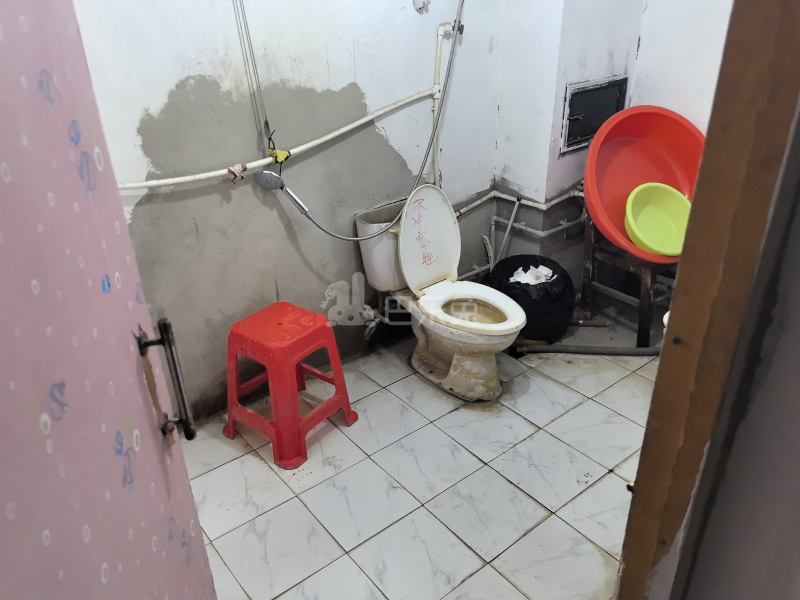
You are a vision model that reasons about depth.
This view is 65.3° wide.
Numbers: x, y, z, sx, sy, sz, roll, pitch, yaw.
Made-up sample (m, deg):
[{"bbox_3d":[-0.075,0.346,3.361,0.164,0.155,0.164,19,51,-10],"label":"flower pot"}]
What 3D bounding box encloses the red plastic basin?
[{"bbox_3d":[1.067,-0.477,2.712,0.675,0.675,0.195,-11,-6,-18],"label":"red plastic basin"}]

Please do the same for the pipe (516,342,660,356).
[{"bbox_3d":[0.855,0.230,2.823,0.651,0.045,0.045,0,27,3],"label":"pipe"}]

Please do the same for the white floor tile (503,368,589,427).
[{"bbox_3d":[0.567,0.400,2.566,0.300,0.010,0.300,-21,33,-33],"label":"white floor tile"}]

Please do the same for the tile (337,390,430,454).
[{"bbox_3d":[-0.086,0.475,2.445,0.300,0.010,0.300,-21,33,-33],"label":"tile"}]

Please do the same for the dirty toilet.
[{"bbox_3d":[0.219,-0.044,2.542,0.420,0.815,0.710,-23,34,-35],"label":"dirty toilet"}]

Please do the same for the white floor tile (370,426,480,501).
[{"bbox_3d":[0.099,0.580,2.237,0.300,0.010,0.300,-21,33,-33],"label":"white floor tile"}]

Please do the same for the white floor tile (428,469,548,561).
[{"bbox_3d":[0.285,0.684,2.027,0.300,0.010,0.300,-21,33,-33],"label":"white floor tile"}]

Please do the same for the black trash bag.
[{"bbox_3d":[0.616,0.004,2.928,0.390,0.340,0.380,5,28,12],"label":"black trash bag"}]

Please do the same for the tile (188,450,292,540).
[{"bbox_3d":[-0.557,0.656,2.119,0.300,0.010,0.300,-21,33,-33],"label":"tile"}]

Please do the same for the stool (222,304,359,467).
[{"bbox_3d":[-0.420,0.286,2.318,0.355,0.465,0.360,18,33,33],"label":"stool"}]

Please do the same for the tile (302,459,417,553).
[{"bbox_3d":[-0.136,0.670,2.073,0.300,0.010,0.300,-21,33,-33],"label":"tile"}]

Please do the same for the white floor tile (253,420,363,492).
[{"bbox_3d":[-0.321,0.565,2.281,0.300,0.010,0.300,-21,33,-33],"label":"white floor tile"}]

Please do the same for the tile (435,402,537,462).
[{"bbox_3d":[0.334,0.490,2.400,0.300,0.010,0.300,-21,33,-33],"label":"tile"}]

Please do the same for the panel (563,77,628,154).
[{"bbox_3d":[0.933,-0.883,2.958,0.450,0.310,0.035,-21,33,-33],"label":"panel"}]

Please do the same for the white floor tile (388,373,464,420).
[{"bbox_3d":[0.148,0.385,2.608,0.300,0.010,0.300,-21,33,-33],"label":"white floor tile"}]

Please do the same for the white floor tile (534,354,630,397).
[{"bbox_3d":[0.802,0.310,2.730,0.300,0.010,0.300,-21,33,-33],"label":"white floor tile"}]

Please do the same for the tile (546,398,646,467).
[{"bbox_3d":[0.754,0.503,2.356,0.300,0.010,0.300,-21,33,-33],"label":"tile"}]

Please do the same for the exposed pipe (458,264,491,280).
[{"bbox_3d":[0.389,-0.140,3.267,0.260,0.030,0.030,-21,33,-33],"label":"exposed pipe"}]

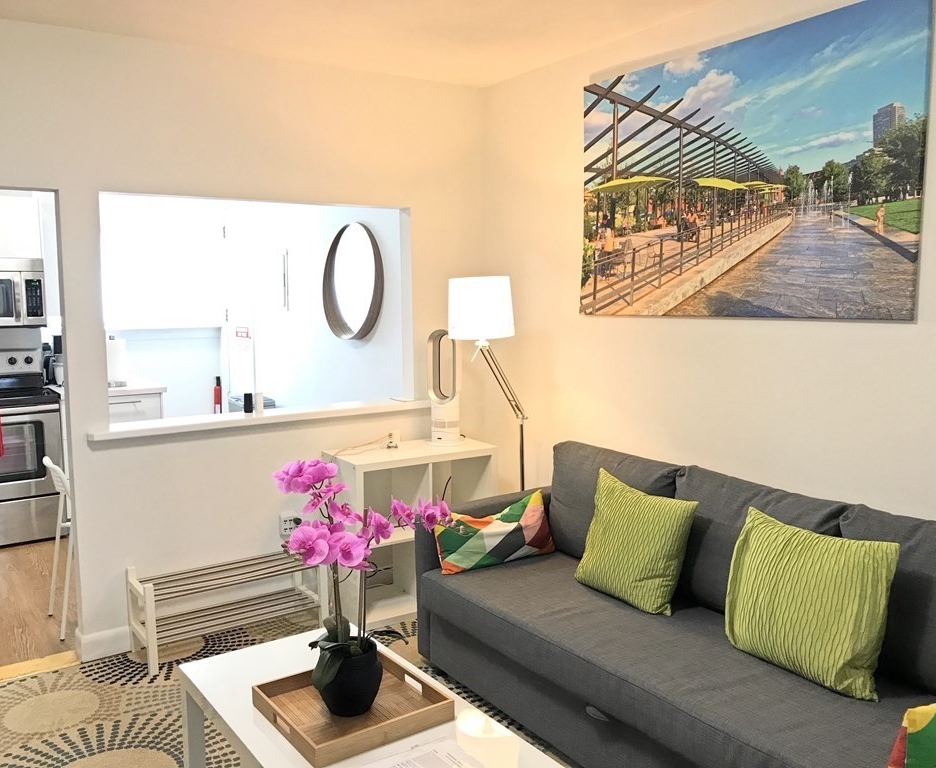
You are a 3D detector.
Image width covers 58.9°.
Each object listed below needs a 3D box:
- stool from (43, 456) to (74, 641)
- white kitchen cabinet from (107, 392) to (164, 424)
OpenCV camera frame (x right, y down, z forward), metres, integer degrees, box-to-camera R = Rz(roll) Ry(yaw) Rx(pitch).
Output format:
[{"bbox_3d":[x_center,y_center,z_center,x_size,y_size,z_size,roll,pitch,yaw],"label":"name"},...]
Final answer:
[{"bbox_3d":[-1.751,0.733,3.929,0.450,0.780,0.420,-5,8,-34],"label":"stool"},{"bbox_3d":[-2.455,0.468,5.661,0.620,0.910,0.630,-5,8,-34],"label":"white kitchen cabinet"}]

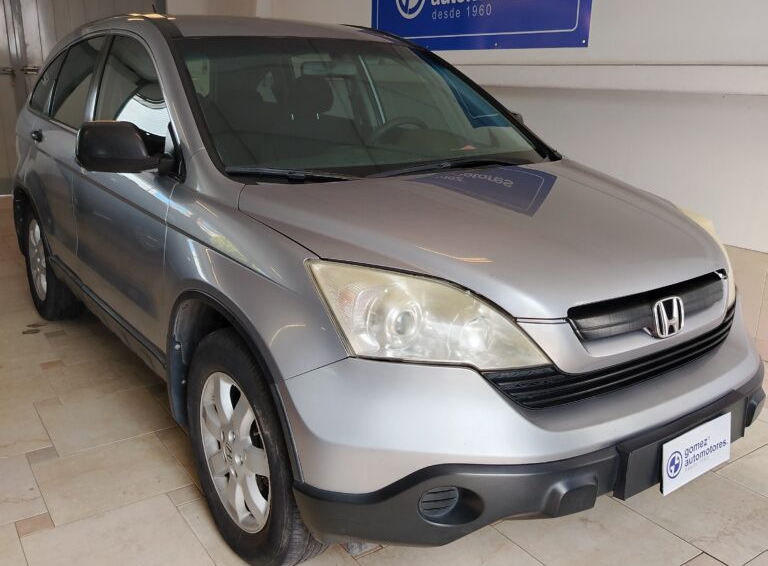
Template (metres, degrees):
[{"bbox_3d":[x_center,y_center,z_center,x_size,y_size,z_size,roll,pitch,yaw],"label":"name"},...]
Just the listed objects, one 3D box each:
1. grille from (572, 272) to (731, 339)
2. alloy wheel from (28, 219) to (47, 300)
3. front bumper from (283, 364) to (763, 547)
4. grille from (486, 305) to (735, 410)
[{"bbox_3d":[0.732,0.068,1.847,0.700,0.130,0.110,-10,20,-35],"label":"grille"},{"bbox_3d":[-1.916,-0.142,4.135,0.180,0.470,0.470,-11,20,-35],"label":"alloy wheel"},{"bbox_3d":[0.633,0.326,2.003,1.780,0.510,0.580,-11,20,-35],"label":"front bumper"},{"bbox_3d":[0.705,0.204,1.920,1.120,0.165,0.170,-10,20,-35],"label":"grille"}]

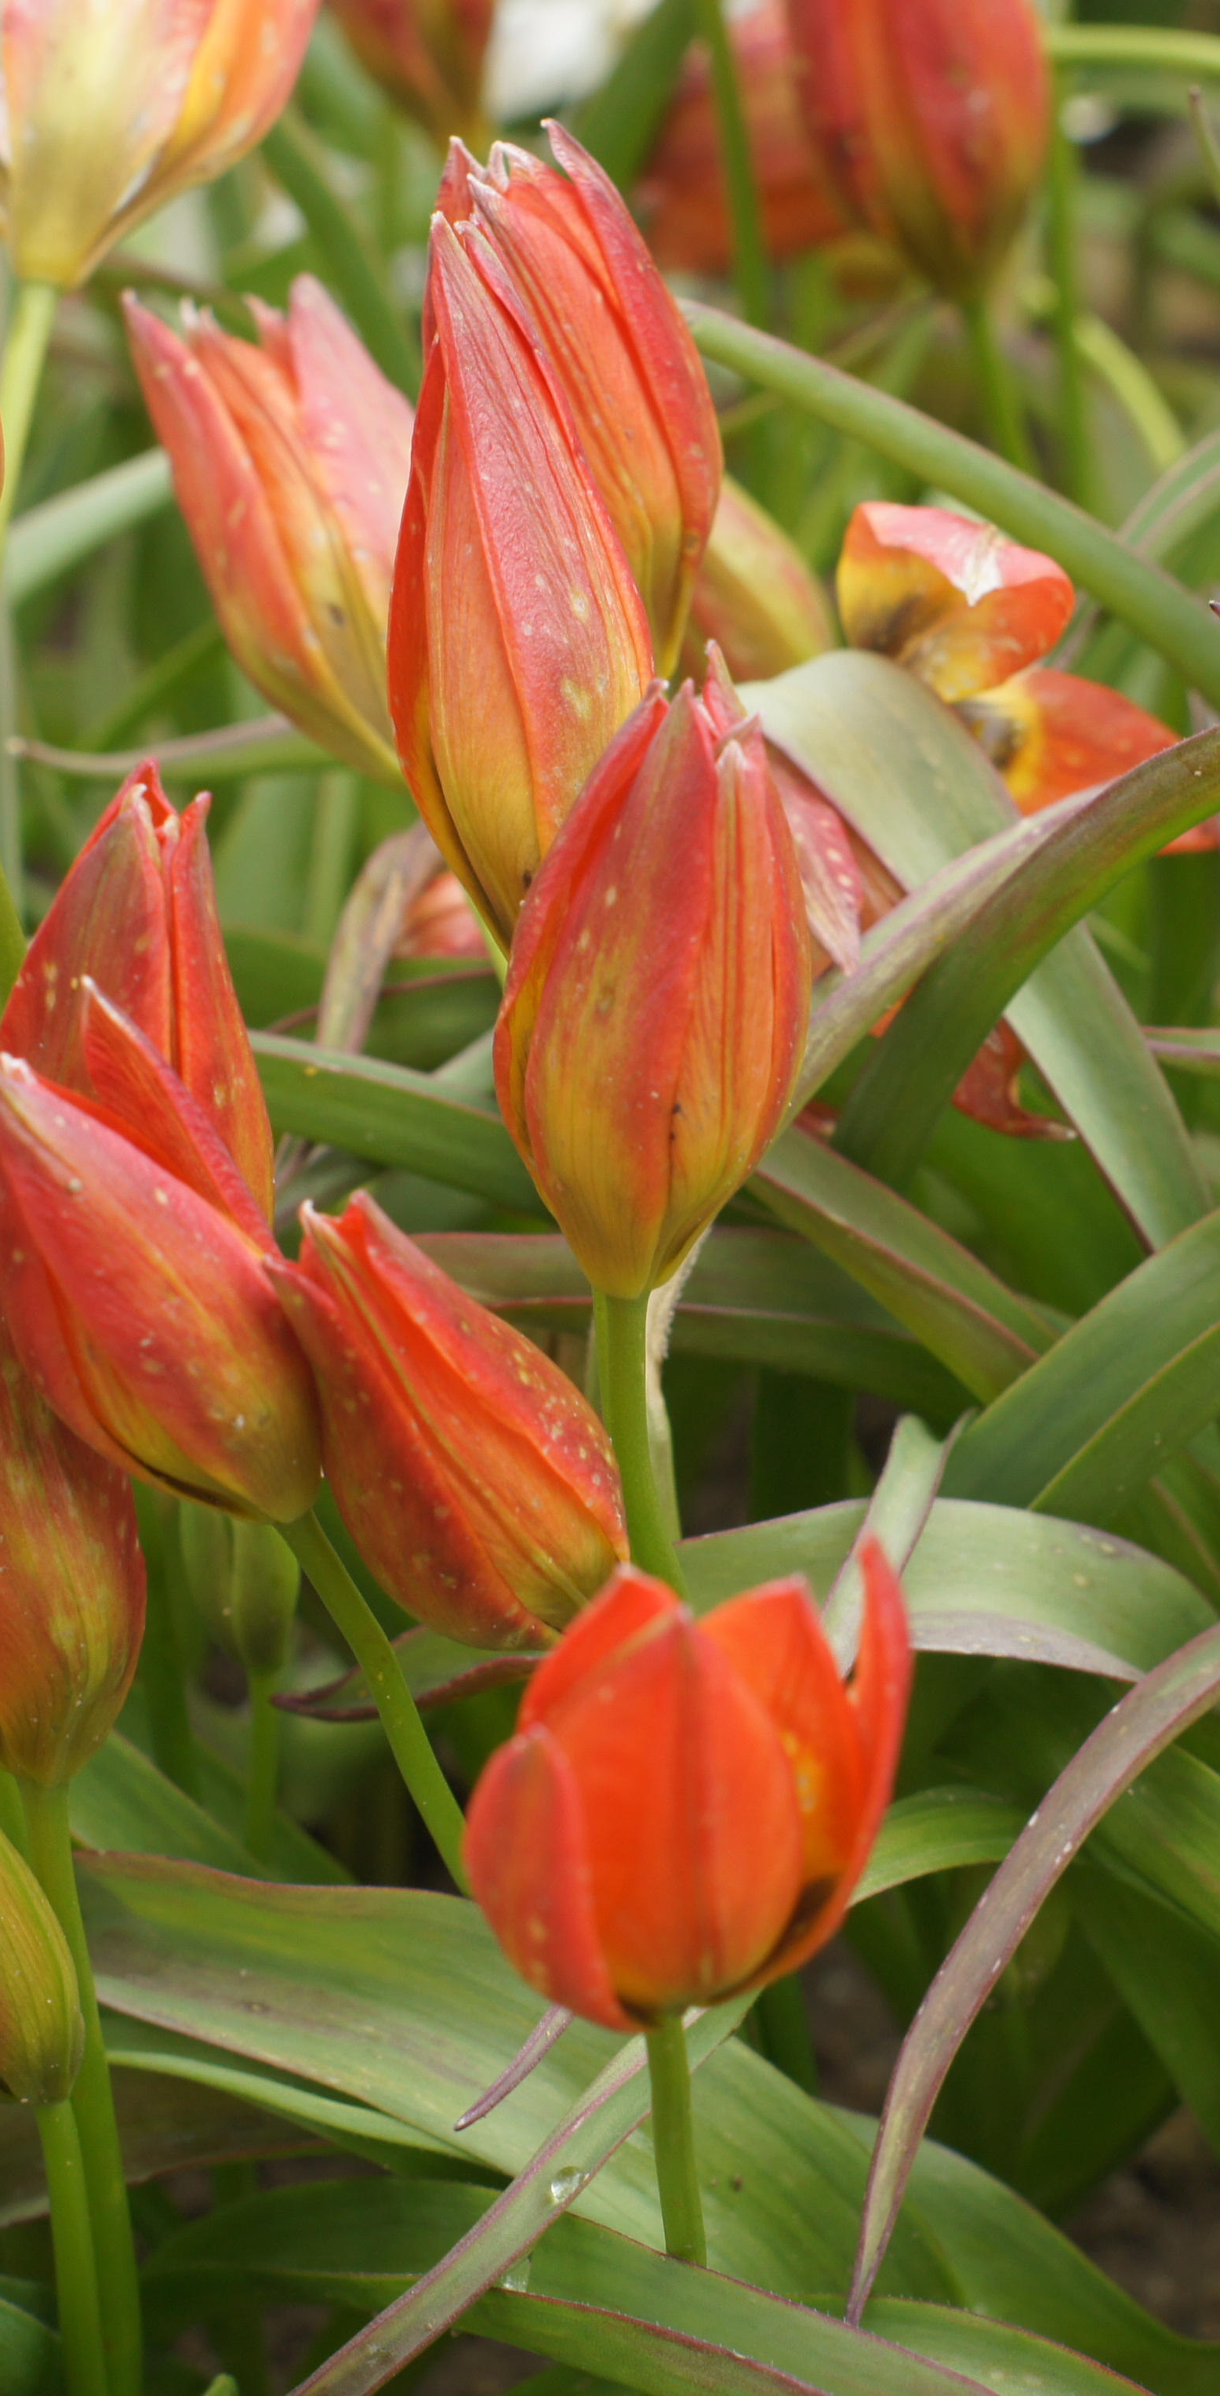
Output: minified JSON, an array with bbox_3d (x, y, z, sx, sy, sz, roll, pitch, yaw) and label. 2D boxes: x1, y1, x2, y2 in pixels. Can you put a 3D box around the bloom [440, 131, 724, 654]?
[{"bbox_3d":[-0.002,-0.088,0.830,0.028,0.061,0.028,-14,20,1],"label":"bloom"}]

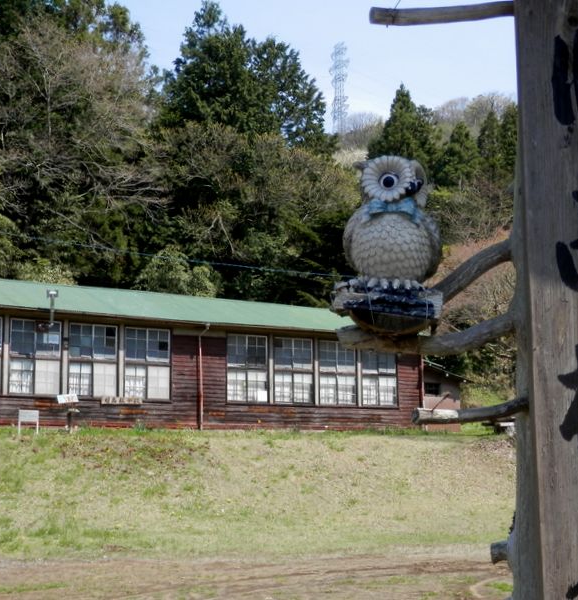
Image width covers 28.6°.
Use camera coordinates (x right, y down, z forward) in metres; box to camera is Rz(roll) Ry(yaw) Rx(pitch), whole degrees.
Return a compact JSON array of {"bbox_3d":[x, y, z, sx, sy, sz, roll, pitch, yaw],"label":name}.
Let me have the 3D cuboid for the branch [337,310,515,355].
[{"bbox_3d":[0.455,0.108,3.750,0.589,0.147,0.120,0,-8,0],"label":"branch"}]

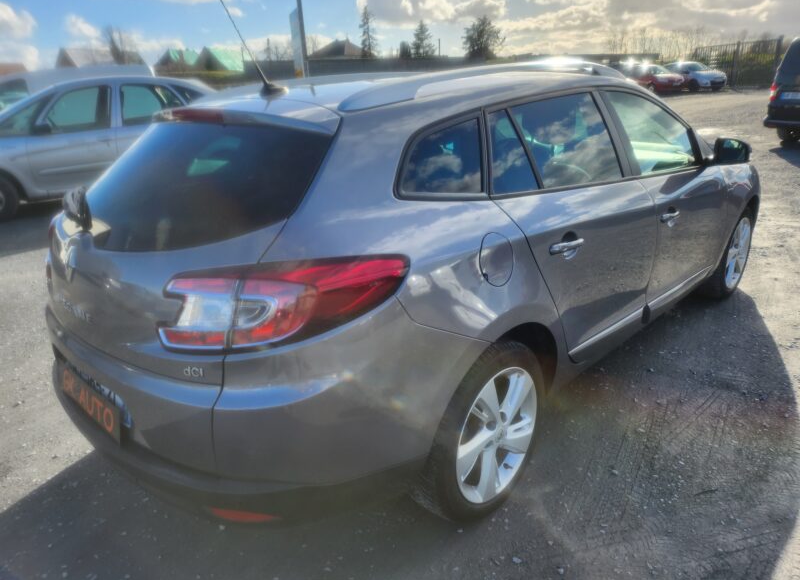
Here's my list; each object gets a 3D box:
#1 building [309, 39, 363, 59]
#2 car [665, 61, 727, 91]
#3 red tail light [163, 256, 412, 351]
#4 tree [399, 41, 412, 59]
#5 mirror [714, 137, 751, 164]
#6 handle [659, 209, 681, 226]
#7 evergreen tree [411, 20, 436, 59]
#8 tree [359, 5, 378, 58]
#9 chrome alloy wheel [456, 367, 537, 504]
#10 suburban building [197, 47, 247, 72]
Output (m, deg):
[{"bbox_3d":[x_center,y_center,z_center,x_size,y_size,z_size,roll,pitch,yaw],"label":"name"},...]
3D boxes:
[{"bbox_3d":[-8.045,-30.354,75.000,9.000,6.300,8.500,9,23,27],"label":"building"},{"bbox_3d":[16.490,-12.106,31.463,1.730,1.490,4.050,-8,22,-16],"label":"car"},{"bbox_3d":[-0.272,0.024,1.361,0.570,0.185,0.190,-4,21,-4],"label":"red tail light"},{"bbox_3d":[0.516,-21.233,52.000,1.500,4.400,1.500,-2,21,0],"label":"tree"},{"bbox_3d":[1.681,-0.701,2.799,0.120,0.135,0.190,-18,26,-36],"label":"mirror"},{"bbox_3d":[1.232,-0.336,2.529,0.050,0.060,0.210,18,28,42],"label":"handle"},{"bbox_3d":[3.118,-29.418,69.081,3.300,7.265,3.300,-2,21,0],"label":"evergreen tree"},{"bbox_3d":[-3.769,-30.084,68.722,2.600,9.241,2.600,-2,21,0],"label":"tree"},{"bbox_3d":[0.292,0.480,1.936,0.170,0.470,0.470,18,28,42],"label":"chrome alloy wheel"},{"bbox_3d":[-24.764,-30.977,77.731,7.000,5.800,7.500,8,23,23],"label":"suburban building"}]

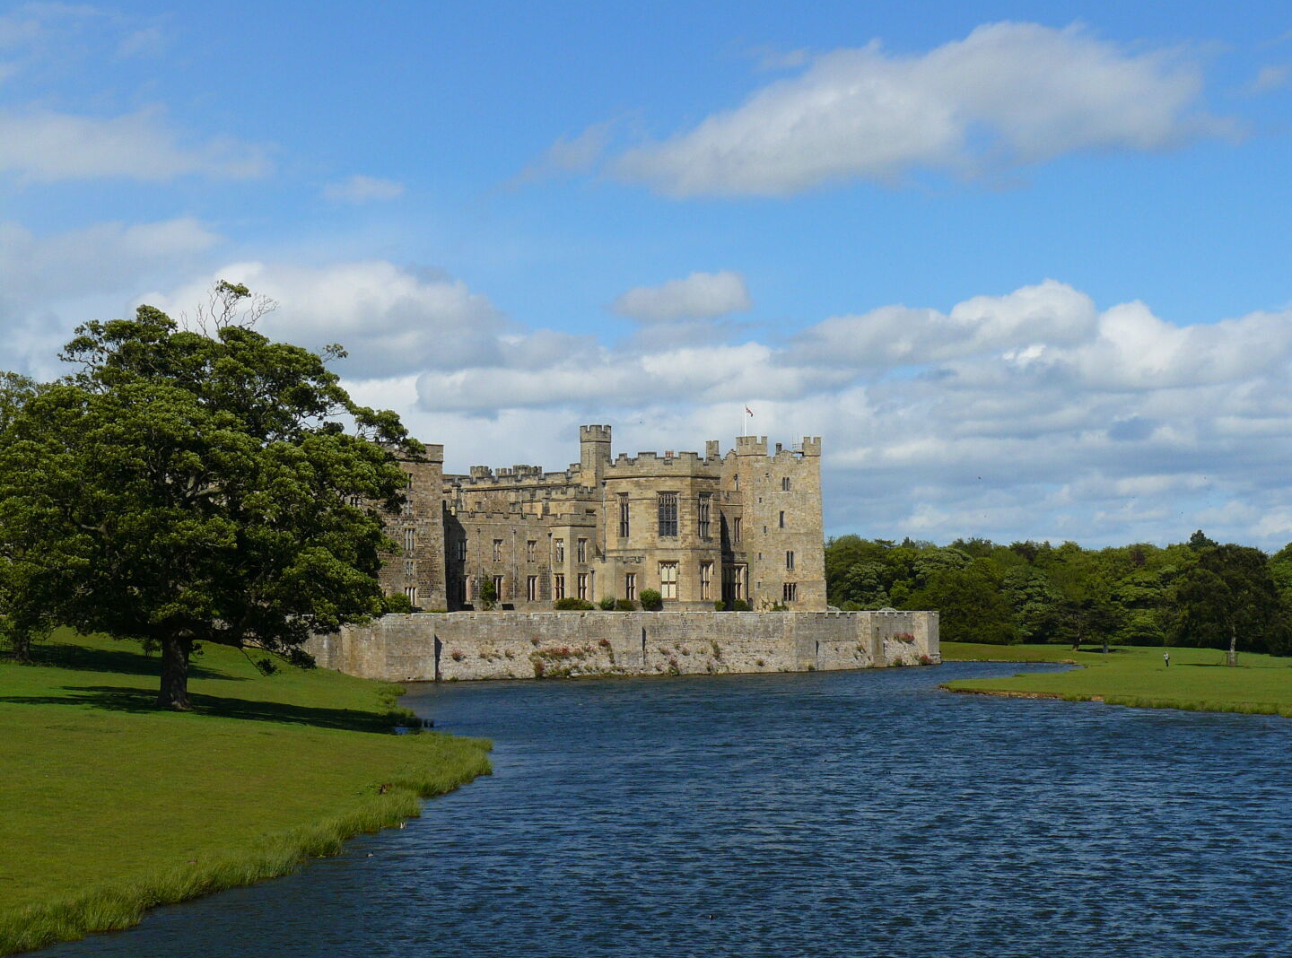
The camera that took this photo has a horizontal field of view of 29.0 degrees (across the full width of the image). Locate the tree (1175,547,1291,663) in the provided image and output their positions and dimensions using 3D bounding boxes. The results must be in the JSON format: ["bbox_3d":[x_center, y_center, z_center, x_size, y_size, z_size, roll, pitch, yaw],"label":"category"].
[{"bbox_3d":[66.900,14.430,286.000,12.800,13.900,12.500,-1,-3,13],"label":"tree"}]

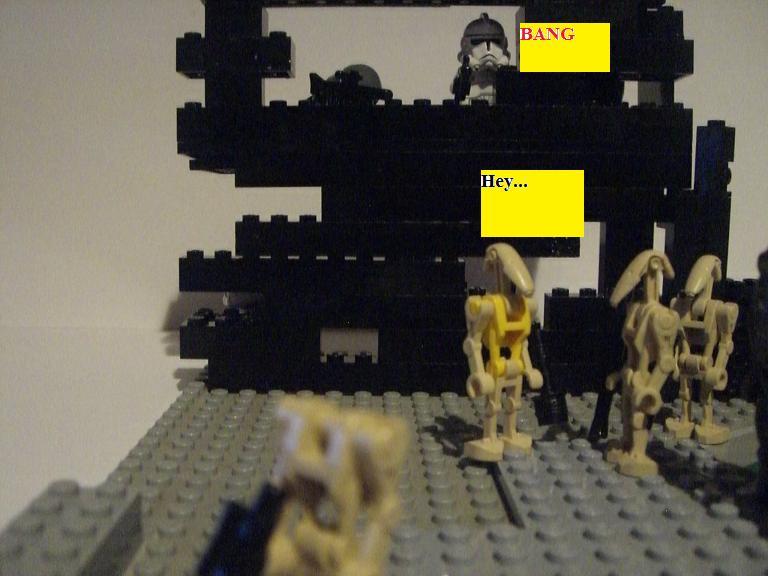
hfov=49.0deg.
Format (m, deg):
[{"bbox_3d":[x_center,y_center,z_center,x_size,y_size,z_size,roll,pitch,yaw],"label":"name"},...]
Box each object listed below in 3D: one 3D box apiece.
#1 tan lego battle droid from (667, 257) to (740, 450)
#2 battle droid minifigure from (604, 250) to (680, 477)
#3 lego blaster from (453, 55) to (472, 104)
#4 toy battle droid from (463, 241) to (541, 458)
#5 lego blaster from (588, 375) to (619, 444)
[{"bbox_3d":[0.073,0.014,0.193,0.012,0.044,0.015,-6,9,-42],"label":"tan lego battle droid"},{"bbox_3d":[0.053,0.015,0.173,0.013,0.045,0.015,-1,7,-16],"label":"battle droid minifigure"},{"bbox_3d":[0.022,-0.058,0.235,0.005,0.010,0.019,1,7,7],"label":"lego blaster"},{"bbox_3d":[0.026,0.013,0.180,0.015,0.046,0.012,-4,8,-33],"label":"toy battle droid"},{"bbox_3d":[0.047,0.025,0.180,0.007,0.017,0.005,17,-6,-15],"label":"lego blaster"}]

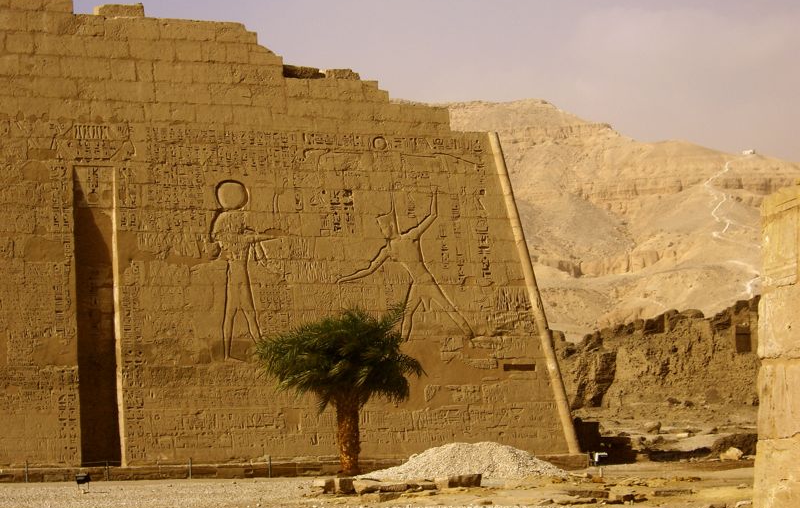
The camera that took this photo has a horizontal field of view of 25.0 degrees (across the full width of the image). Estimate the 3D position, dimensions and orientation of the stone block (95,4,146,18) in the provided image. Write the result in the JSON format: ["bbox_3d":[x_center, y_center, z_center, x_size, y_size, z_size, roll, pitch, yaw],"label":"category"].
[{"bbox_3d":[-11.318,-9.670,72.826,1.712,0.535,1.200,1,-6,-18],"label":"stone block"}]

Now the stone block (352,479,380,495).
[{"bbox_3d":[-0.860,5.972,46.300,0.580,0.380,0.550,1,-6,-18],"label":"stone block"}]

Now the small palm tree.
[{"bbox_3d":[-2.232,4.999,66.500,6.000,6.350,6.000,-1,-6,0],"label":"small palm tree"}]

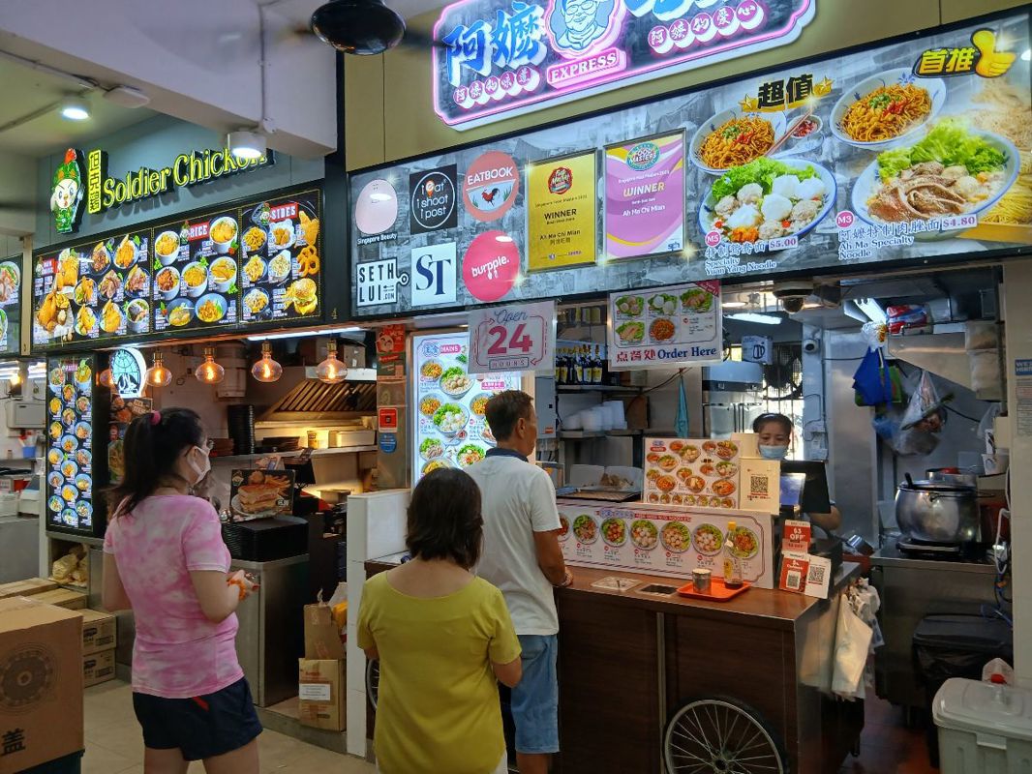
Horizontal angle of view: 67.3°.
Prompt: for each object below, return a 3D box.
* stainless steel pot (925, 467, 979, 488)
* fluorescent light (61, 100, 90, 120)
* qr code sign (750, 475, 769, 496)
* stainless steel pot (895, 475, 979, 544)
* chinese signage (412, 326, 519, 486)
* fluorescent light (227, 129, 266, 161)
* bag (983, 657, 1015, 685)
[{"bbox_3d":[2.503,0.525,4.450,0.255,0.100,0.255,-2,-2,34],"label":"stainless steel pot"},{"bbox_3d":[-2.735,-1.730,4.820,0.165,0.092,0.165,-2,-2,34],"label":"fluorescent light"},{"bbox_3d":[0.948,0.383,3.020,0.076,0.083,0.010,-2,-12,34],"label":"qr code sign"},{"bbox_3d":[2.322,0.685,4.270,0.420,0.330,0.420,-2,-2,34],"label":"stainless steel pot"},{"bbox_3d":[-0.235,0.168,3.658,0.645,0.860,0.040,-2,-2,34],"label":"chinese signage"},{"bbox_3d":[-1.331,-1.196,3.840,0.175,0.095,0.175,-1,-1,0],"label":"fluorescent light"},{"bbox_3d":[1.618,0.963,2.600,0.120,0.130,0.120,-2,-2,34],"label":"bag"}]

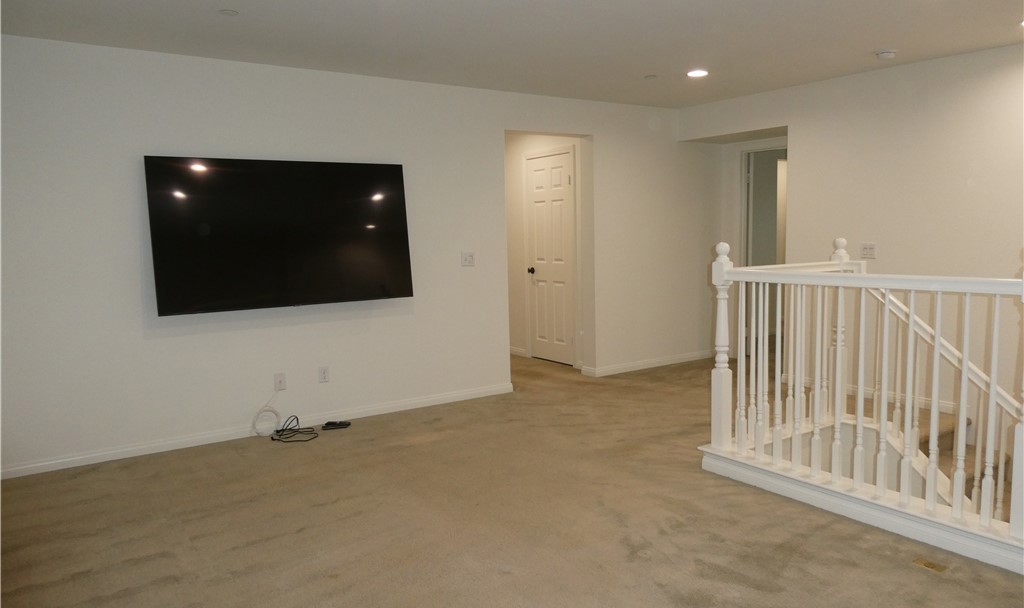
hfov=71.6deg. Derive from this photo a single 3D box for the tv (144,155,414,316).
[{"bbox_3d":[-1.464,-0.463,4.710,1.675,0.953,0.065,-5,1,-34],"label":"tv"}]

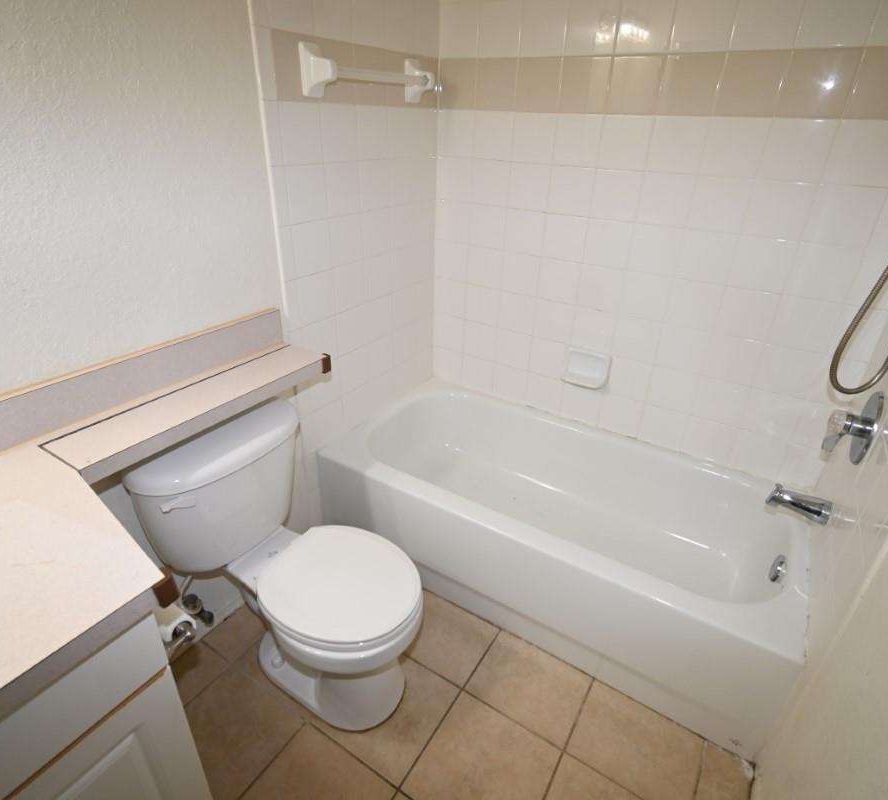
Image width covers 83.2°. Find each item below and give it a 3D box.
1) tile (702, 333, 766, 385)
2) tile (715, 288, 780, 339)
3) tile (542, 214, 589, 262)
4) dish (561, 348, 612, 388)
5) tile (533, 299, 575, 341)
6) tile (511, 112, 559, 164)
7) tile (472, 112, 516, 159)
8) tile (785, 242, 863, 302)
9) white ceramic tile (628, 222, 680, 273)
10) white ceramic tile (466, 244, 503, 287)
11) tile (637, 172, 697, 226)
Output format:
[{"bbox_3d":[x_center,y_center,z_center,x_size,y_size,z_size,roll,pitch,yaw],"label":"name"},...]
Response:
[{"bbox_3d":[0.946,-0.137,1.647,0.153,0.152,0.010,18,32,28],"label":"tile"},{"bbox_3d":[0.952,-0.275,1.587,0.152,0.152,0.009,18,32,27],"label":"tile"},{"bbox_3d":[0.432,-0.578,1.783,0.152,0.152,0.008,18,32,27],"label":"tile"},{"bbox_3d":[0.551,-0.114,1.944,0.170,0.140,0.050,17,33,26],"label":"dish"},{"bbox_3d":[0.422,-0.304,1.926,0.152,0.152,0.010,17,32,26],"label":"tile"},{"bbox_3d":[0.310,-0.890,1.709,0.152,0.152,0.009,18,32,27],"label":"tile"},{"bbox_3d":[0.180,-0.939,1.786,0.153,0.153,0.010,17,33,26],"label":"tile"},{"bbox_3d":[1.090,-0.370,1.444,0.152,0.152,0.010,17,32,26],"label":"tile"},{"bbox_3d":[0.702,-0.502,1.668,0.153,0.153,0.010,17,33,26],"label":"white ceramic tile"},{"bbox_3d":[0.167,-0.528,2.005,0.153,0.152,0.010,18,32,28],"label":"white ceramic tile"},{"bbox_3d":[0.708,-0.636,1.592,0.153,0.153,0.010,17,33,26],"label":"tile"}]

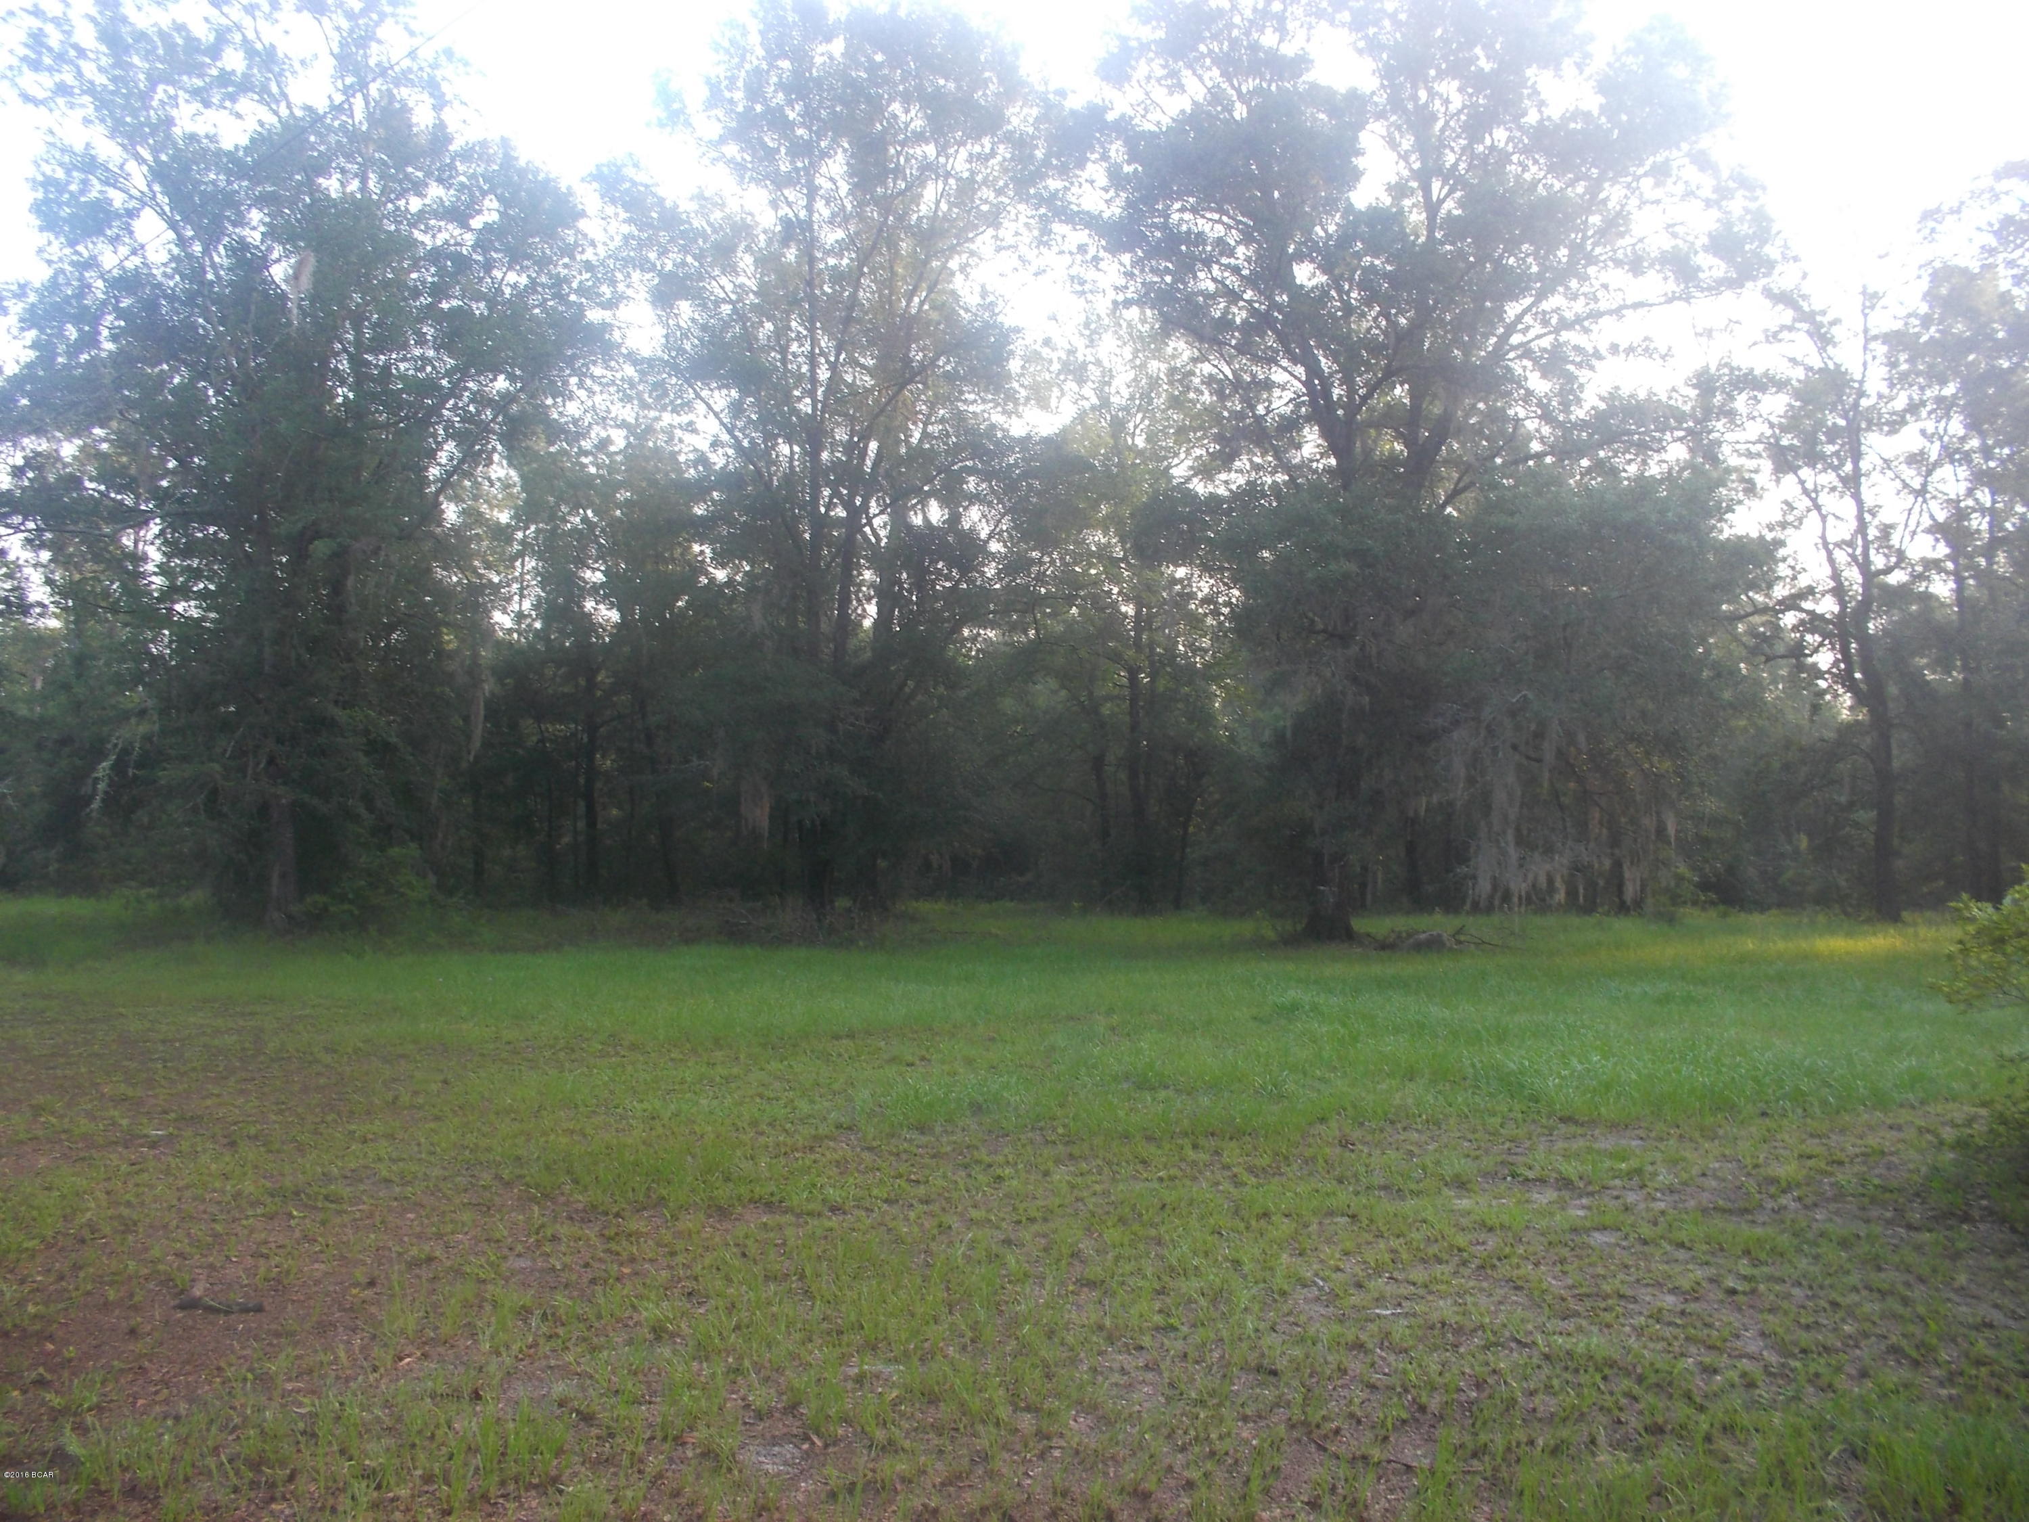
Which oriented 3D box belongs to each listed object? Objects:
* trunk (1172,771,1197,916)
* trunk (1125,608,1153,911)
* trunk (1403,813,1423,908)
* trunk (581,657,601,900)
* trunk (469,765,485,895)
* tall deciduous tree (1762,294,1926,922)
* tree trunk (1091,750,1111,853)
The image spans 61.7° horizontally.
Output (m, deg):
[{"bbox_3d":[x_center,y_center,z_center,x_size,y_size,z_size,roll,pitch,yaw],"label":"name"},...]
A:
[{"bbox_3d":[4.006,1.897,39.955,0.597,3.313,0.360,0,-3,0],"label":"trunk"},{"bbox_3d":[3.006,-0.170,41.059,0.688,7.477,0.500,0,-3,0],"label":"trunk"},{"bbox_3d":[9.581,2.384,40.932,0.497,2.287,0.420,0,-3,0],"label":"trunk"},{"bbox_3d":[-10.484,0.499,42.027,0.470,5.844,0.420,0,-3,0],"label":"trunk"},{"bbox_3d":[-13.267,1.738,41.966,0.431,3.285,0.400,0,-3,0],"label":"trunk"},{"bbox_3d":[17.661,-3.321,36.210,3.458,13.450,3.200,0,-3,0],"label":"tall deciduous tree"},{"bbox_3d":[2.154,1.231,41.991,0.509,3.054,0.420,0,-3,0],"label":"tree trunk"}]

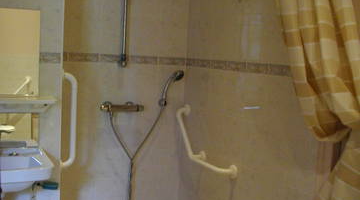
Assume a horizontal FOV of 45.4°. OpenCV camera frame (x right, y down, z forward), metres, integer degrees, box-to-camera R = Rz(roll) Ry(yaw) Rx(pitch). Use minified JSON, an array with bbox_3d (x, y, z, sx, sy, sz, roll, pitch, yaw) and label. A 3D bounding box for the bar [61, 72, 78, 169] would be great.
[{"bbox_3d":[-0.602,0.110,2.302,0.089,0.545,0.065,0,7,-29],"label":"bar"}]

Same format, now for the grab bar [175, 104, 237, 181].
[{"bbox_3d":[0.153,0.243,2.668,0.090,0.345,0.635,0,7,-29],"label":"grab bar"}]

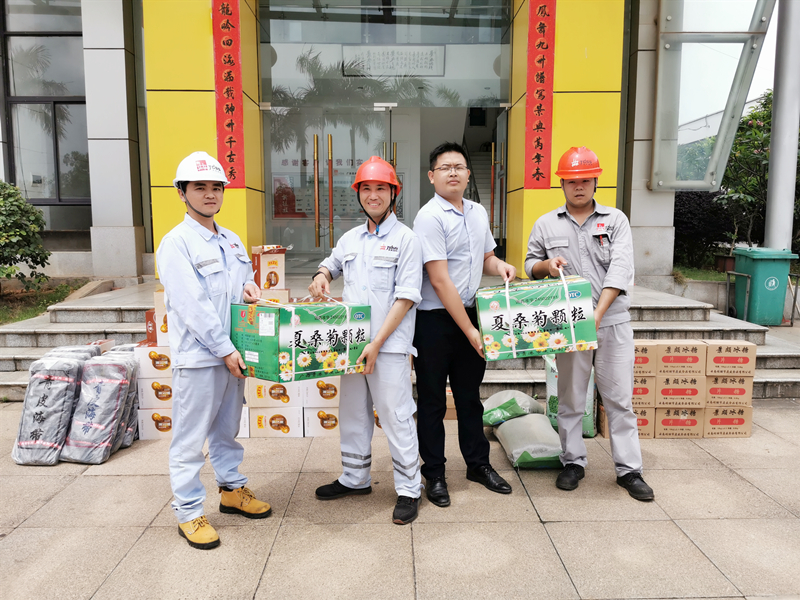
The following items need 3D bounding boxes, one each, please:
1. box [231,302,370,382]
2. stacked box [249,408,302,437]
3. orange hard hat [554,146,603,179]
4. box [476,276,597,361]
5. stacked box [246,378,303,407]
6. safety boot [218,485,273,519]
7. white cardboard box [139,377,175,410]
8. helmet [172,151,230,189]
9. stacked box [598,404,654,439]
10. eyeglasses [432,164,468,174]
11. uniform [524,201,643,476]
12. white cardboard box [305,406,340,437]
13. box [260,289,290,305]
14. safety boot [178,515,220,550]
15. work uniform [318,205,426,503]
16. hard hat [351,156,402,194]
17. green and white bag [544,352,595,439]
[{"bbox_3d":[-0.414,0.167,2.650,0.340,0.284,0.472,2,2,43],"label":"box"},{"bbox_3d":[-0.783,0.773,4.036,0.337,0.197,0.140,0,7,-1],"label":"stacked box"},{"bbox_3d":[0.871,-0.671,3.044,0.230,0.158,0.285,-3,14,12],"label":"orange hard hat"},{"bbox_3d":[0.612,0.075,2.831,0.473,0.282,0.339,-8,6,9],"label":"box"},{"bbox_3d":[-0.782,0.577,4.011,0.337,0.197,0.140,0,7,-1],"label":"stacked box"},{"bbox_3d":[-0.723,0.950,2.969,0.272,0.135,0.105,3,7,24],"label":"safety boot"},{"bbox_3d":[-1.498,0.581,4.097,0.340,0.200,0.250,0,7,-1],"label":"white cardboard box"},{"bbox_3d":[-0.840,-0.552,2.639,0.230,0.160,0.285,-6,5,-39],"label":"helmet"},{"bbox_3d":[1.467,0.776,4.083,0.310,0.205,0.195,0,7,-1],"label":"stacked box"},{"bbox_3d":[0.237,-0.615,2.966,0.145,0.042,0.135,-1,7,-9],"label":"eyeglasses"},{"bbox_3d":[0.914,0.214,3.120,0.580,1.410,0.380,1,7,8],"label":"uniform"},{"bbox_3d":[-0.434,0.771,4.041,0.337,0.197,0.140,0,7,-1],"label":"white cardboard box"},{"bbox_3d":[-0.794,0.108,4.003,0.197,0.337,0.140,0,7,-1],"label":"box"},{"bbox_3d":[-0.885,0.971,2.720,0.110,0.132,0.285,-6,9,-40],"label":"safety boot"},{"bbox_3d":[-0.123,0.278,2.952,0.470,1.380,0.380,3,8,27],"label":"work uniform"},{"bbox_3d":[-0.106,-0.561,2.821,0.230,0.160,0.285,4,-2,9],"label":"hard hat"},{"bbox_3d":[1.108,0.605,4.066,0.330,0.550,0.140,1,7,13],"label":"green and white bag"}]

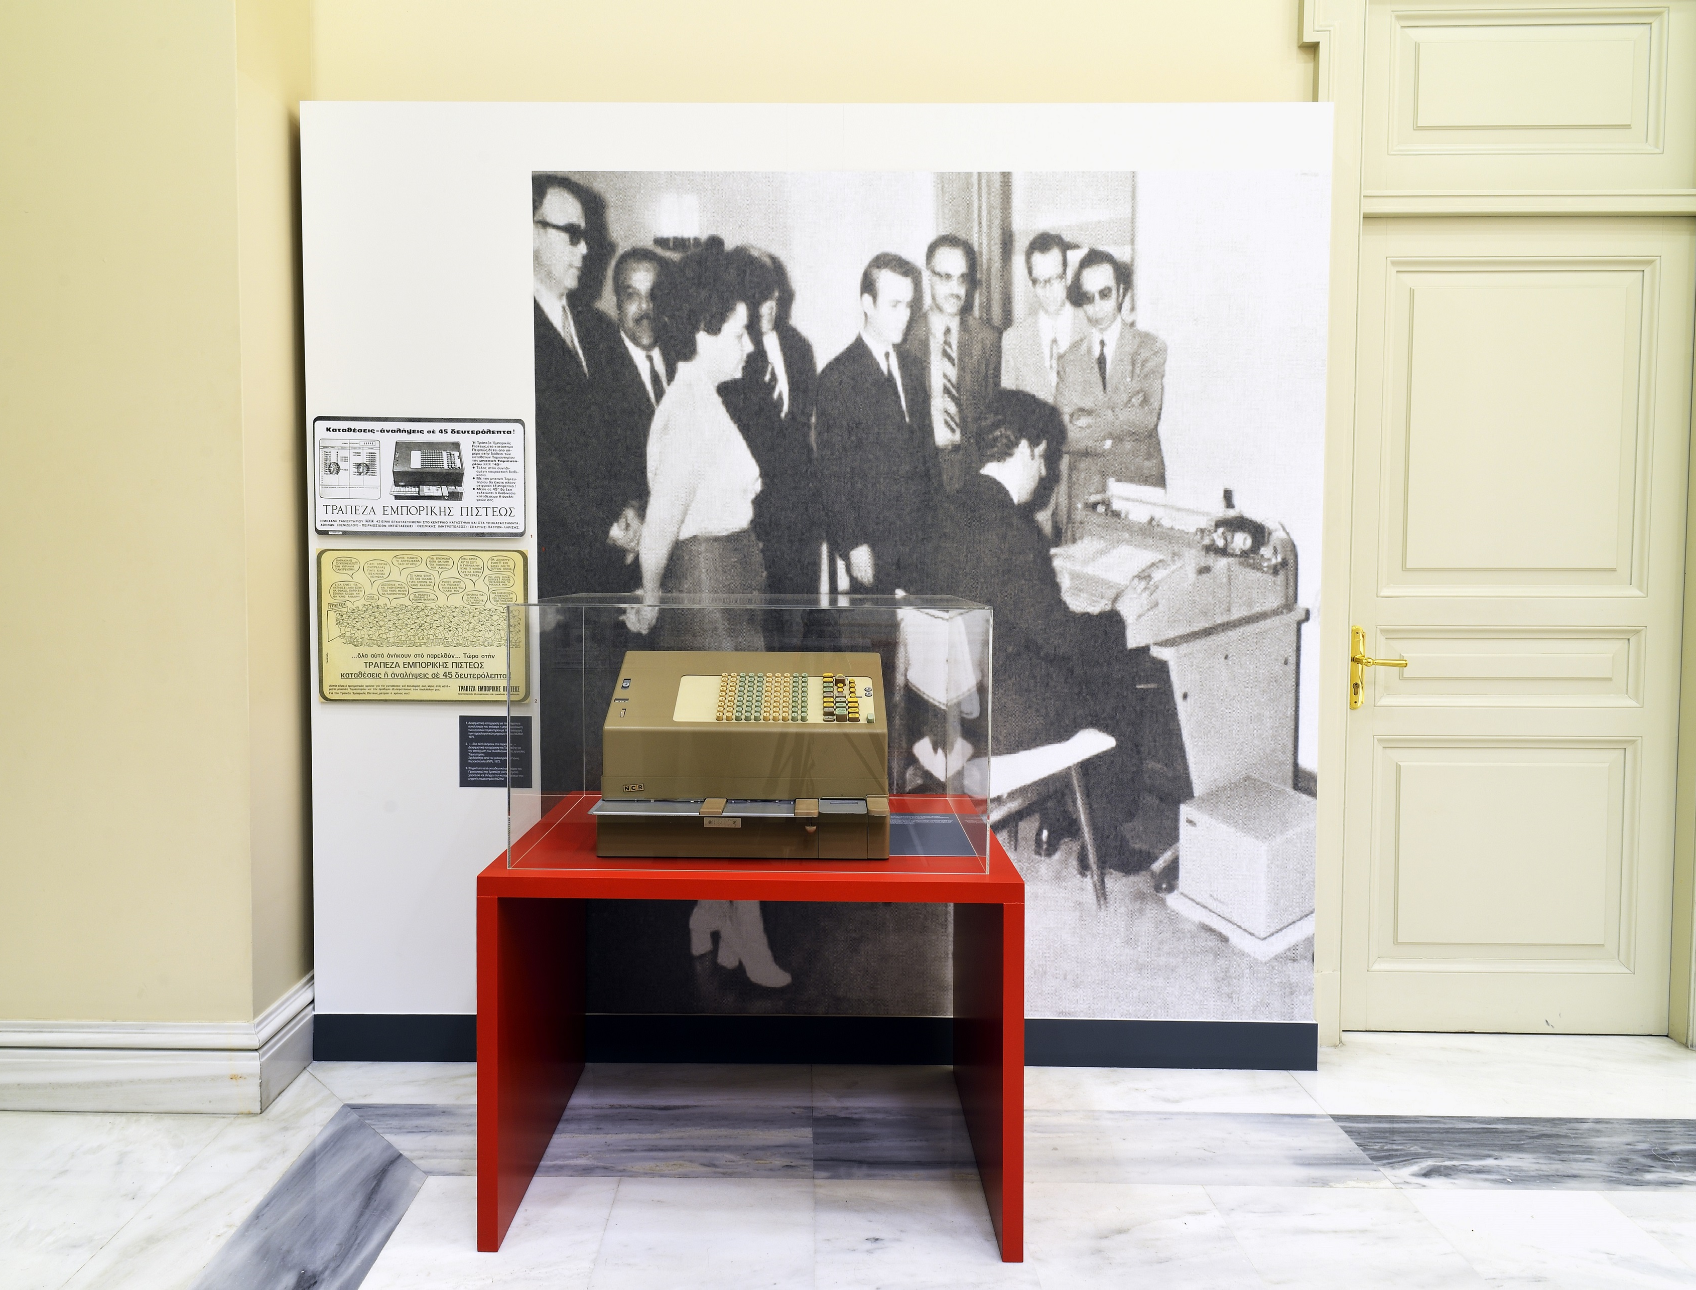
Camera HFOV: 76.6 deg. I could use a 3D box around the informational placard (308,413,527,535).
[{"bbox_3d":[-1.060,-0.415,2.661,0.522,0.286,0.010,1,3,0],"label":"informational placard"}]

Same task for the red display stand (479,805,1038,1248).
[{"bbox_3d":[-0.183,0.753,2.340,1.000,0.702,0.748,1,3,-1],"label":"red display stand"}]

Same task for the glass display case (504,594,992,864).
[{"bbox_3d":[-0.189,0.154,2.316,0.899,0.496,0.636,1,3,-1],"label":"glass display case"}]

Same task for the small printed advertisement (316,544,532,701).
[{"bbox_3d":[-1.061,-0.046,2.683,0.526,0.382,0.010,1,3,0],"label":"small printed advertisement"}]

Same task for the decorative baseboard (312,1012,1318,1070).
[{"bbox_3d":[-0.083,1.018,2.760,2.558,0.124,0.020,1,3,0],"label":"decorative baseboard"}]

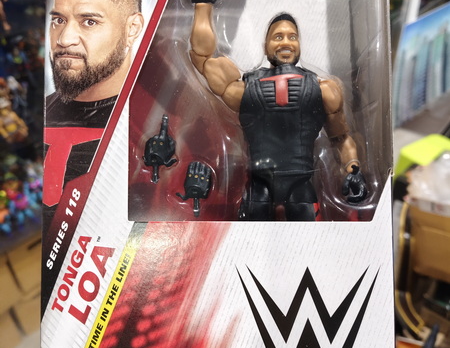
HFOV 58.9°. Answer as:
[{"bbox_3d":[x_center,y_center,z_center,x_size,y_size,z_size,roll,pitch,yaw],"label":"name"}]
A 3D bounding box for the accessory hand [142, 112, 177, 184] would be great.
[{"bbox_3d":[-0.032,-0.012,0.195,0.017,0.034,0.013,8,-1,4],"label":"accessory hand"}]

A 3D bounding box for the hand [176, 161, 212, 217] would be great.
[{"bbox_3d":[-0.015,0.007,0.195,0.017,0.027,0.013,3,-2,4],"label":"hand"}]

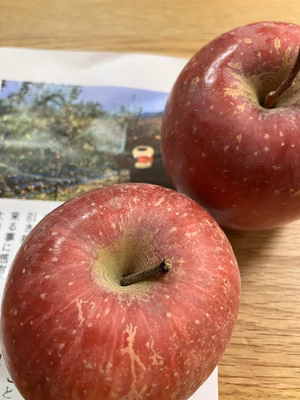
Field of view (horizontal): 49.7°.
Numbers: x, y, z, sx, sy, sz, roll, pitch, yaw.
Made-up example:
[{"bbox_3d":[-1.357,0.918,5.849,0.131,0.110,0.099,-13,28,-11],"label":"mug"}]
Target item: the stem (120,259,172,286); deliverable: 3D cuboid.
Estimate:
[{"bbox_3d":[-0.002,0.024,0.104,0.018,0.003,0.003,-24,78,18],"label":"stem"}]

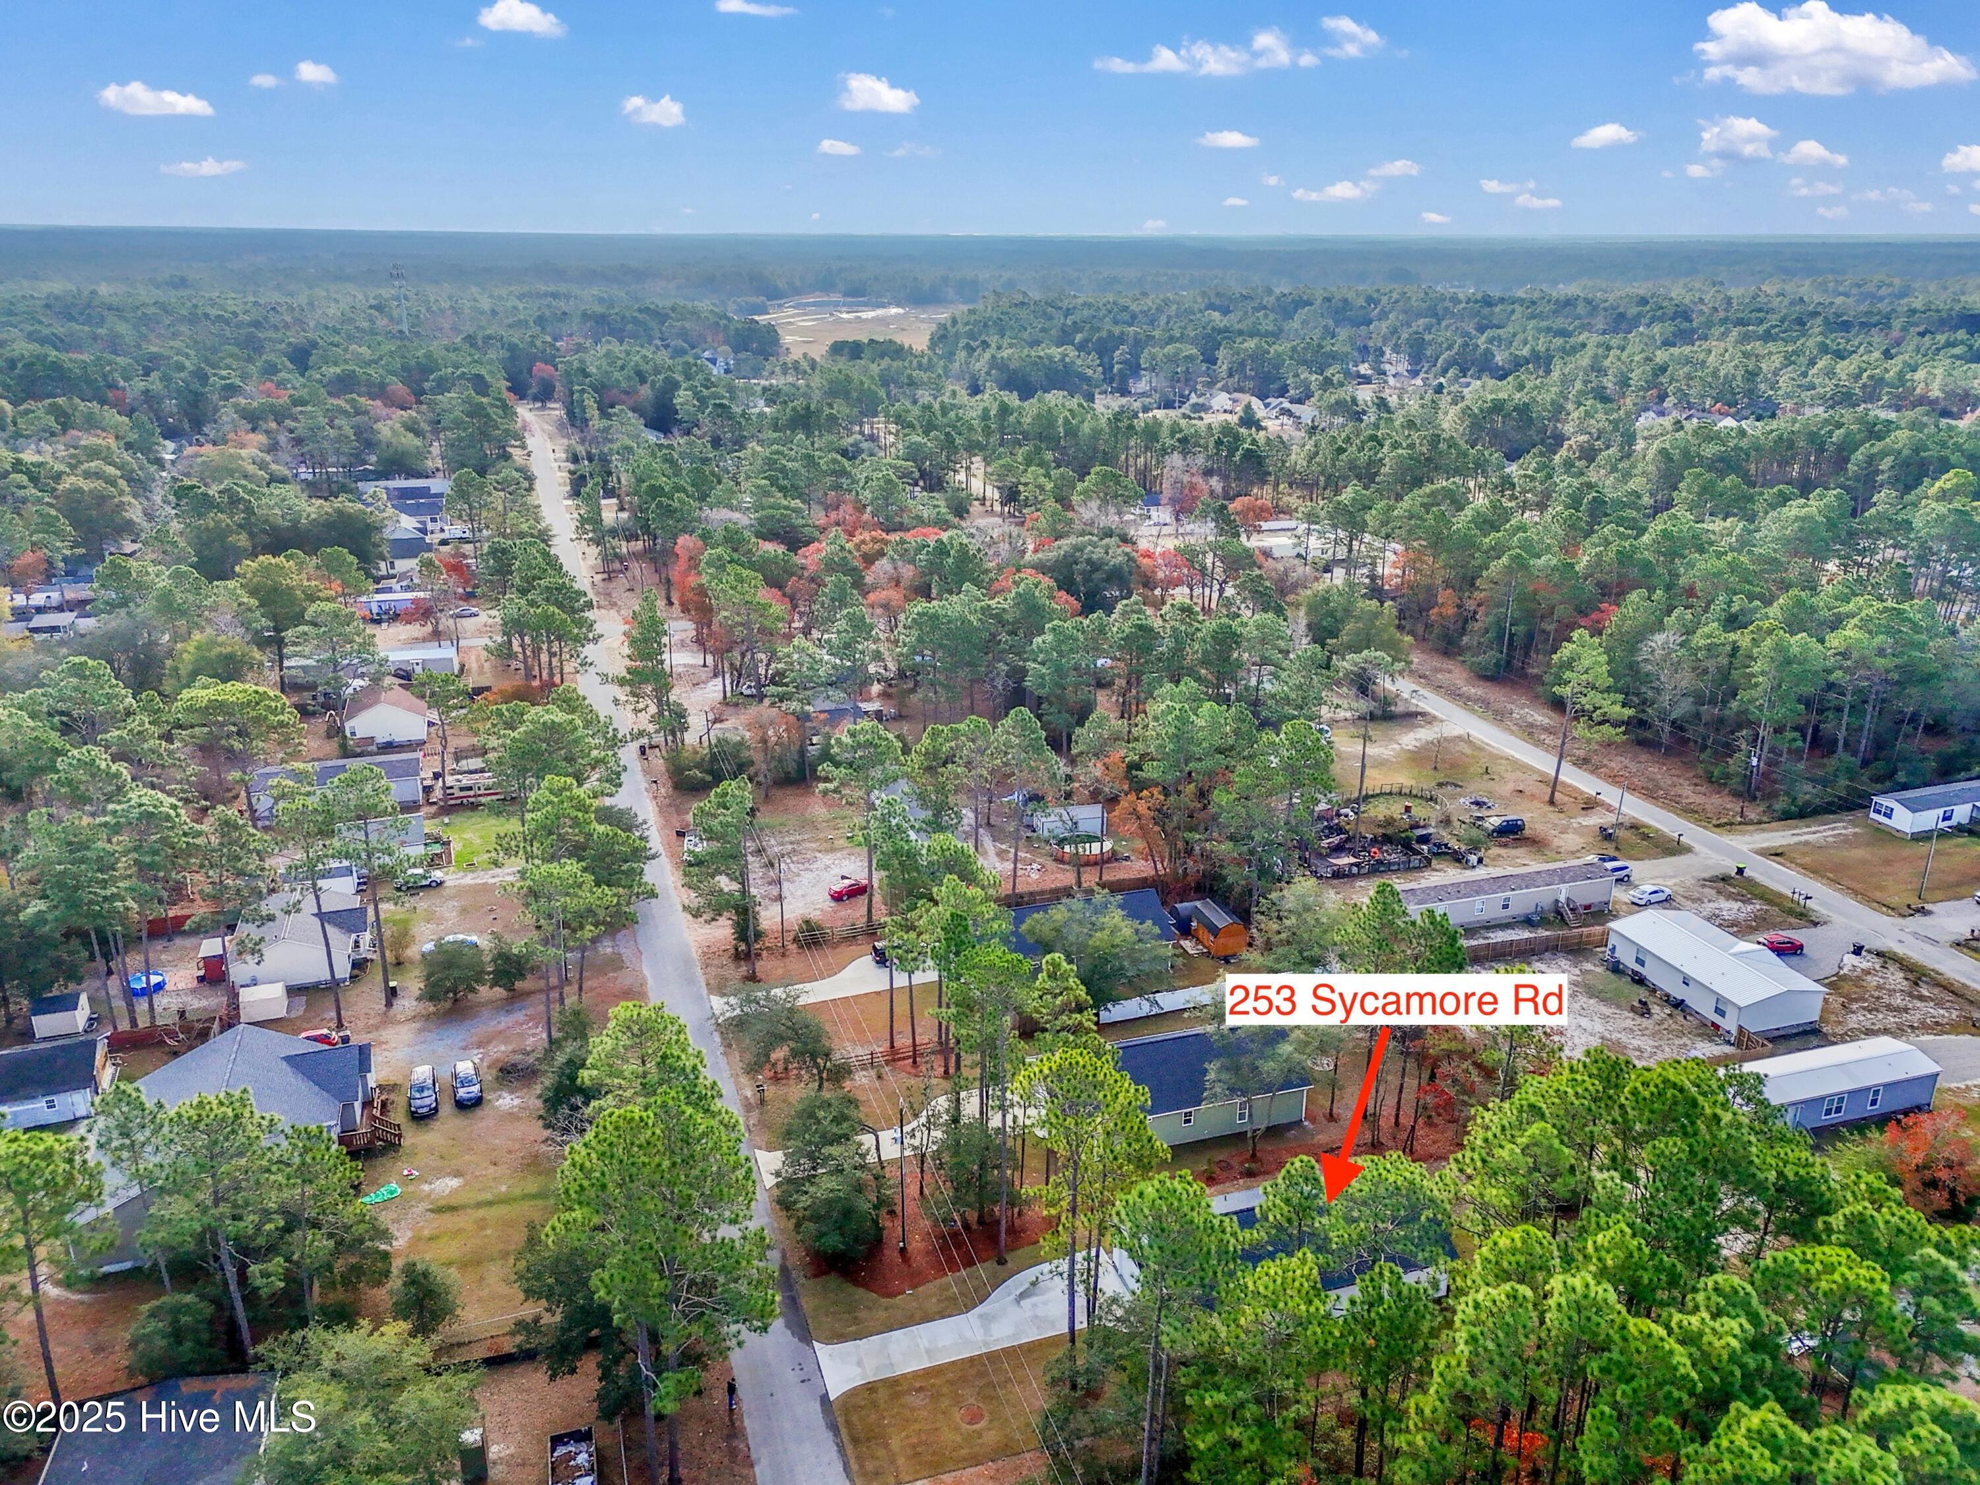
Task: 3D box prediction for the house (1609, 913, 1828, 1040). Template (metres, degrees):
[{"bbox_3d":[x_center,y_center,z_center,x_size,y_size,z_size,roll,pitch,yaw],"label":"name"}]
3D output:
[{"bbox_3d":[58.044,18.323,109.979,9.100,3.950,13.900,-7,22,-18],"label":"house"}]

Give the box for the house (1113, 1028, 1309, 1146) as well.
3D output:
[{"bbox_3d":[12.565,22.897,95.590,17.300,5.200,9.200,-6,21,-16],"label":"house"}]

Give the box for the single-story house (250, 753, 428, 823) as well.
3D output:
[{"bbox_3d":[-69.113,4.474,146.152,16.800,3.800,7.900,-6,21,-16],"label":"single-story house"}]

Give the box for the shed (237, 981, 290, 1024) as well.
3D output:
[{"bbox_3d":[-56.552,19.969,106.904,3.050,2.350,2.700,-6,21,-17],"label":"shed"}]

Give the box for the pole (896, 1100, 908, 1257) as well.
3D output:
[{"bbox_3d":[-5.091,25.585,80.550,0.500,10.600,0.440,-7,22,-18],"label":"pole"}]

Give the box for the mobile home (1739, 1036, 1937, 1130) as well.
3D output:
[{"bbox_3d":[57.694,24.105,95.091,16.200,3.550,4.400,-6,21,-15],"label":"mobile home"}]

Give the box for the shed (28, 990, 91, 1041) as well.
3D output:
[{"bbox_3d":[-74.590,21.647,110.278,3.150,2.850,3.050,-6,21,-17],"label":"shed"}]

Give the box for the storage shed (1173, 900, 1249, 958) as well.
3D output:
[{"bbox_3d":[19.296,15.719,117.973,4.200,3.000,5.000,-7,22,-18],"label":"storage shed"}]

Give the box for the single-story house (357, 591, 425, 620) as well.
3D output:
[{"bbox_3d":[-93.412,-21.682,216.298,11.200,3.500,4.600,-7,22,-18],"label":"single-story house"}]

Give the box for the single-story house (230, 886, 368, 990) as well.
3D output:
[{"bbox_3d":[-56.814,16.108,114.014,9.700,4.600,10.800,-6,21,-17],"label":"single-story house"}]

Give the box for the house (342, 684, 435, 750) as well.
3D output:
[{"bbox_3d":[-72.315,-3.636,165.664,9.500,5.300,11.000,-7,22,-18],"label":"house"}]

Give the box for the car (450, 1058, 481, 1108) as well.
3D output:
[{"bbox_3d":[-37.129,23.964,97.387,1.860,1.650,4.400,-7,22,-19],"label":"car"}]

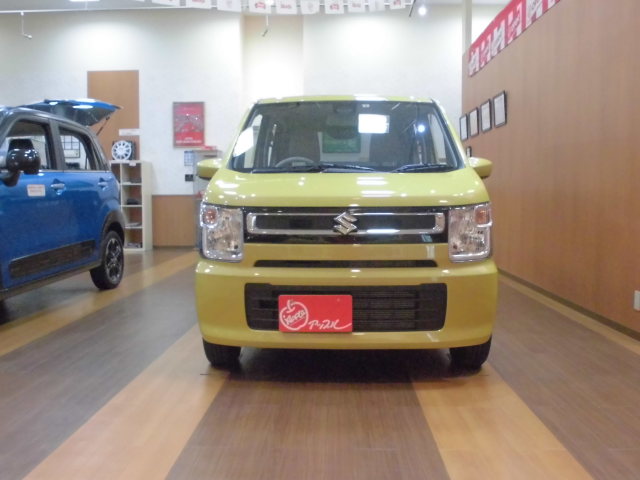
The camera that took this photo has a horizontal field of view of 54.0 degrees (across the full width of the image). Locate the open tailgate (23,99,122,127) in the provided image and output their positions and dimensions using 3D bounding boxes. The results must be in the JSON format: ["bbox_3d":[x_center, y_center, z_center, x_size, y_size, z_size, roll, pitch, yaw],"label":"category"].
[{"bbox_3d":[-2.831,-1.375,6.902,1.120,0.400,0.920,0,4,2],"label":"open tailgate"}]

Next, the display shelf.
[{"bbox_3d":[-3.350,-0.575,10.848,0.760,1.500,0.420,0,4,2],"label":"display shelf"}]

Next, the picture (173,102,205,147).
[{"bbox_3d":[-2.313,-2.037,11.133,0.555,0.795,0.030,0,4,2],"label":"picture"}]

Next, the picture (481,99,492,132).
[{"bbox_3d":[2.217,-1.648,8.422,0.030,0.380,0.530,0,4,2],"label":"picture"}]

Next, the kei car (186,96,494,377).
[{"bbox_3d":[0.171,-0.183,4.445,1.530,1.650,3.395,0,4,2],"label":"kei car"}]

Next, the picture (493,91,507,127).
[{"bbox_3d":[2.196,-1.590,7.695,0.030,0.380,0.530,0,4,2],"label":"picture"}]

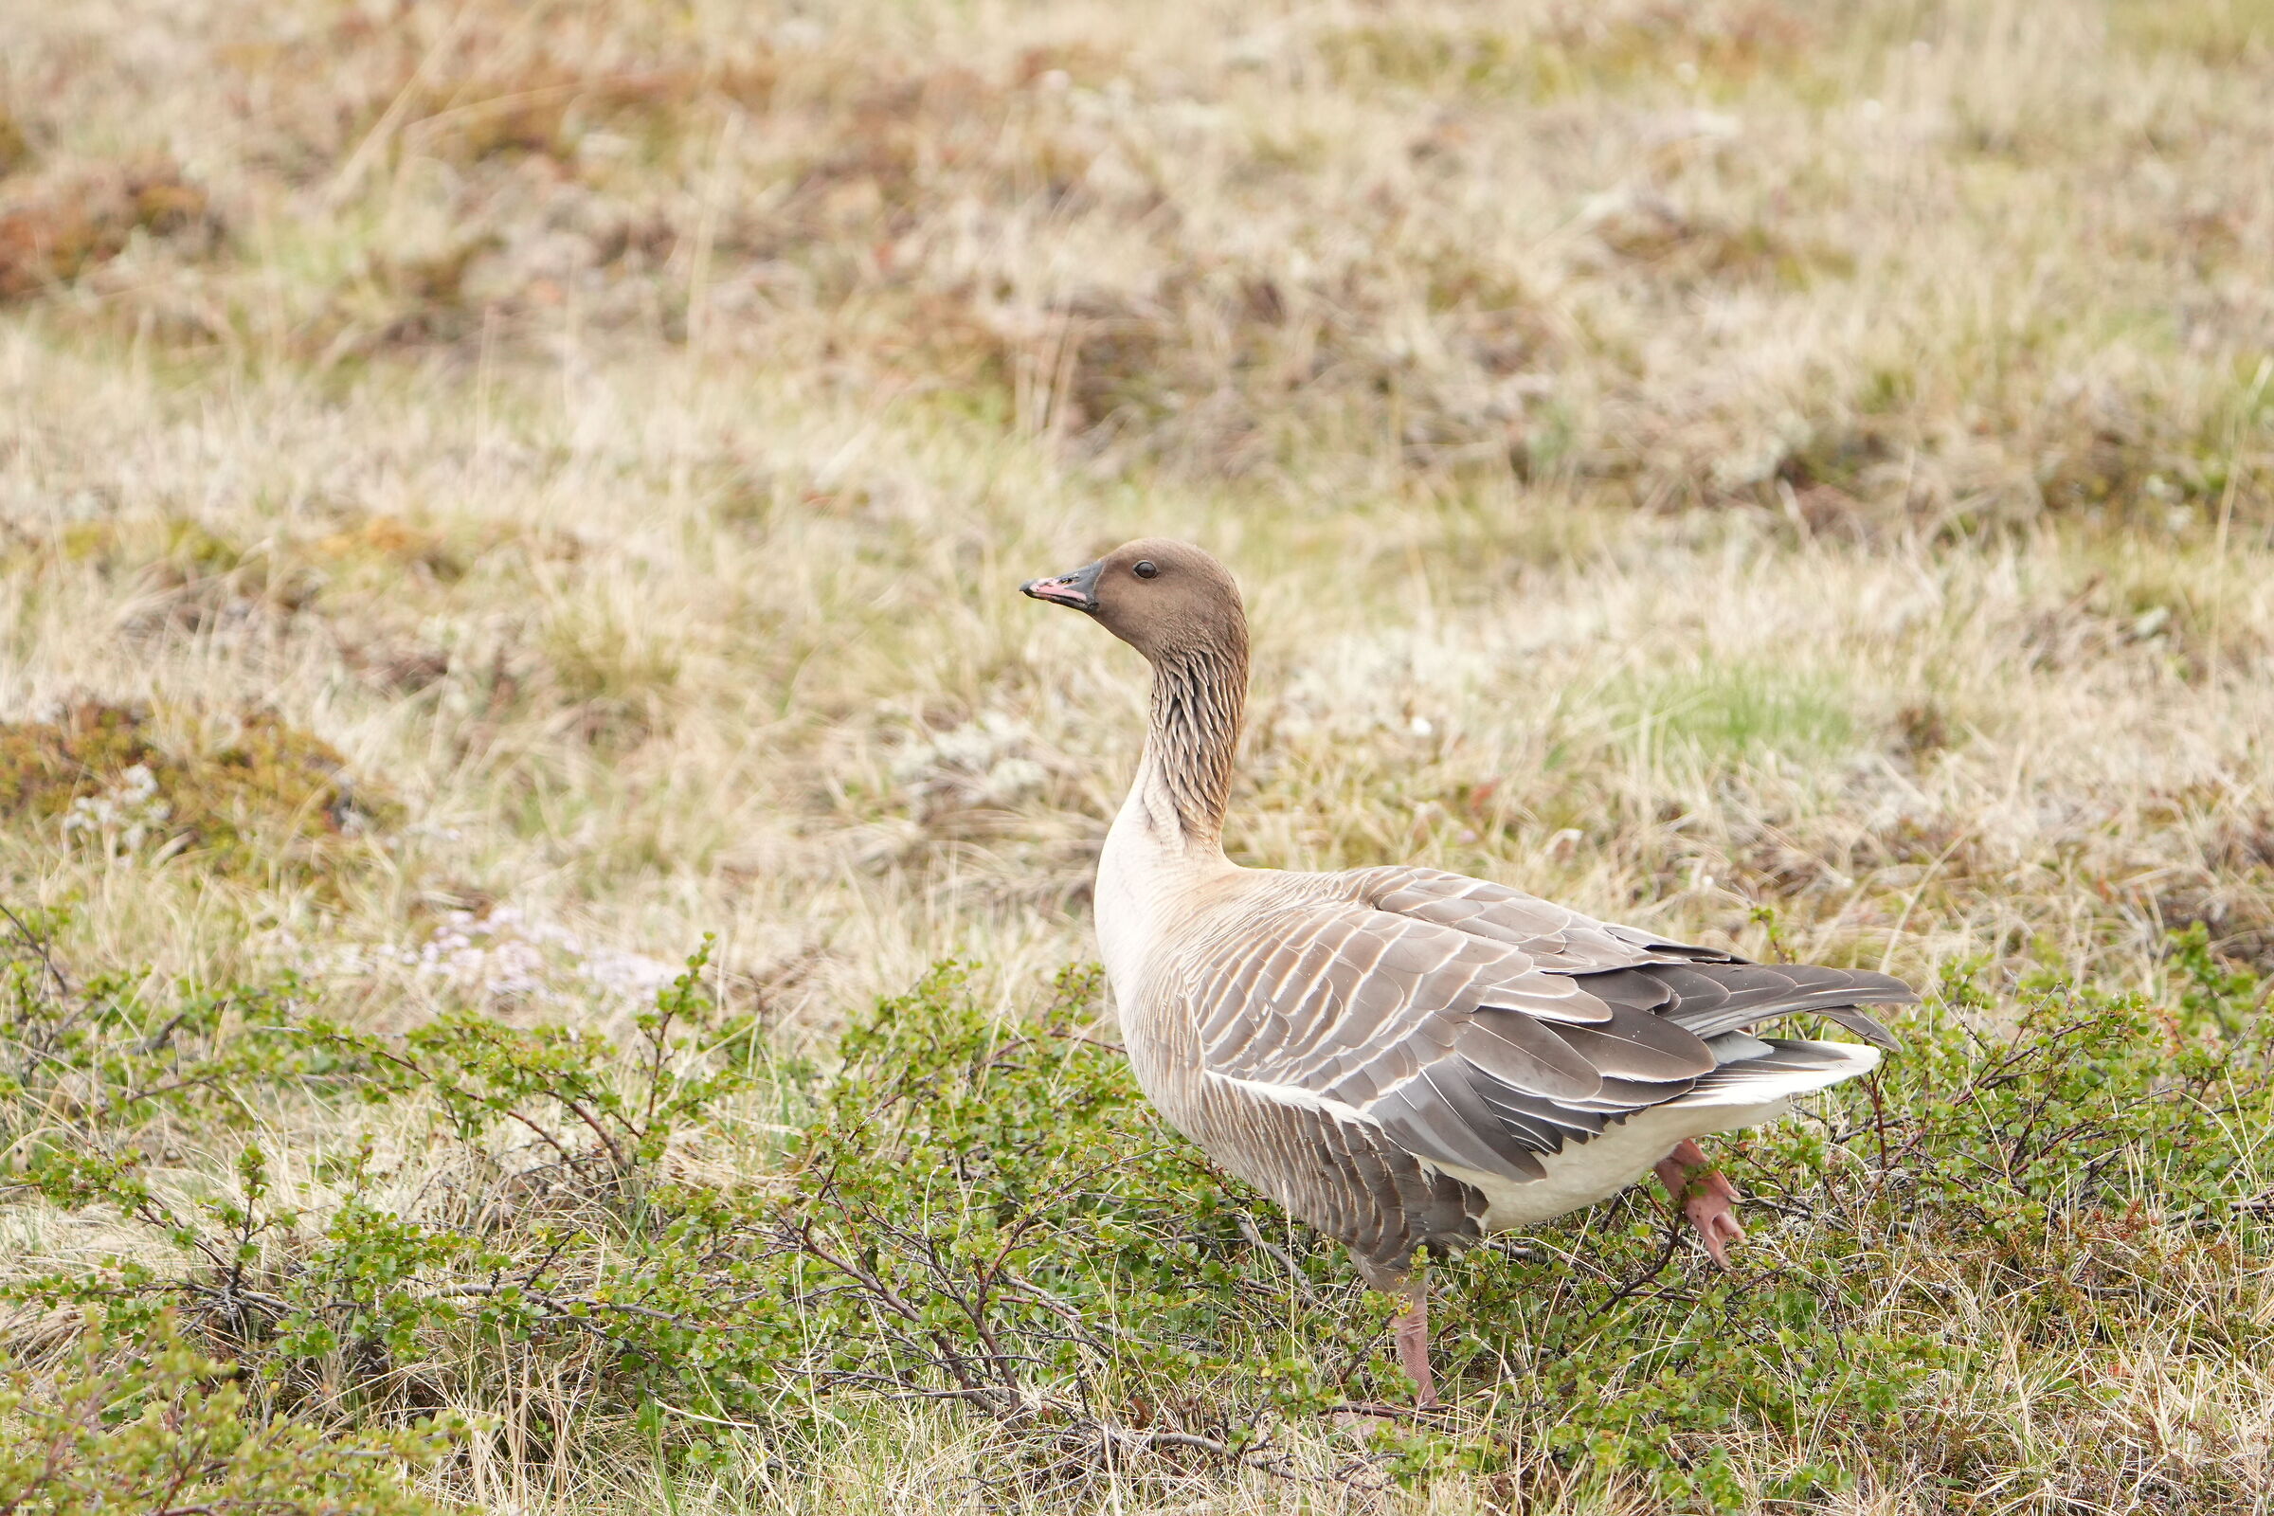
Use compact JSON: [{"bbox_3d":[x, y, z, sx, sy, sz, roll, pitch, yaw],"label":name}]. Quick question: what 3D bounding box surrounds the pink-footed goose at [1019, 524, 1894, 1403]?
[{"bbox_3d":[0.185,0.125,14.600,0.510,0.495,0.210,1,7,10],"label":"pink-footed goose"}]

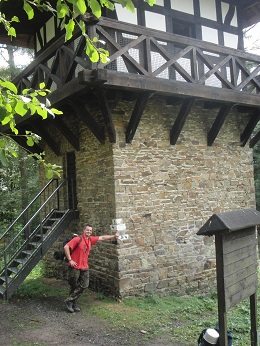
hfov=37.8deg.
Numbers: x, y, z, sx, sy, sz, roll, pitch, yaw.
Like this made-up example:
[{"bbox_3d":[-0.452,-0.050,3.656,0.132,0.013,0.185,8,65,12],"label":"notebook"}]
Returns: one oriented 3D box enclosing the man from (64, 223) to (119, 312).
[{"bbox_3d":[-0.770,1.920,7.750,1.130,1.720,0.450,0,-4,-32],"label":"man"}]

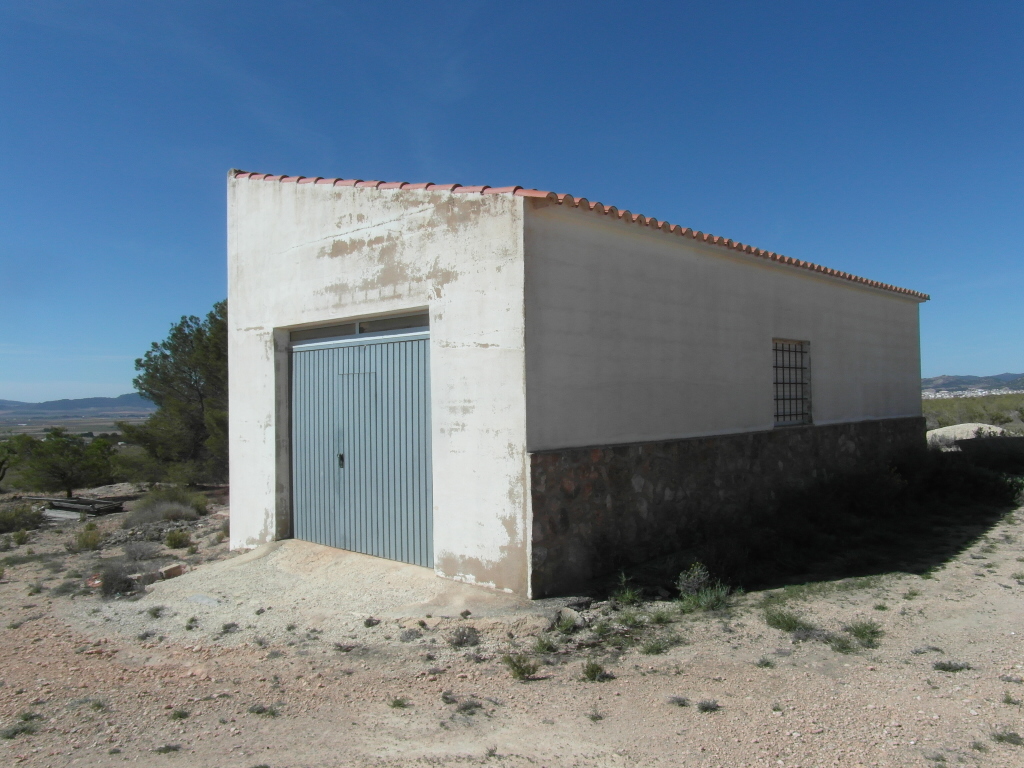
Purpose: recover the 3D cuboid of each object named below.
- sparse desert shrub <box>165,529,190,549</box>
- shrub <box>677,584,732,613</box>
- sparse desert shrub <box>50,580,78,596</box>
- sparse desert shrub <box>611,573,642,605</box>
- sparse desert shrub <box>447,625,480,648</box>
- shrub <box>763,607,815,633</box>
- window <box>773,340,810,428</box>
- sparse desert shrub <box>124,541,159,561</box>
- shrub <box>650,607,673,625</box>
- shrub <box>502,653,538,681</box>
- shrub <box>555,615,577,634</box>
[{"bbox_3d":[-4.538,2.078,9.631,0.353,0.242,0.315,-1,-1,0],"label":"sparse desert shrub"},{"bbox_3d":[1.426,1.566,5.266,0.379,0.189,0.284,-1,-1,15],"label":"shrub"},{"bbox_3d":[-4.333,1.968,6.874,0.271,0.124,0.242,-1,-1,0],"label":"sparse desert shrub"},{"bbox_3d":[0.879,1.559,5.461,0.243,0.219,0.219,-1,-1,9],"label":"sparse desert shrub"},{"bbox_3d":[-0.320,1.615,4.576,0.206,0.127,0.183,-1,-1,0],"label":"sparse desert shrub"},{"bbox_3d":[1.855,1.566,4.767,0.349,0.139,0.275,-1,-1,0],"label":"shrub"},{"bbox_3d":[3.369,-0.009,8.660,1.046,1.036,0.140,0,-1,-44],"label":"window"},{"bbox_3d":[-4.619,2.058,8.850,0.424,0.213,0.377,-1,-1,0],"label":"sparse desert shrub"},{"bbox_3d":[1.044,1.607,4.961,0.152,0.105,0.137,-1,-1,12],"label":"shrub"},{"bbox_3d":[0.048,1.603,4.064,0.206,0.131,0.183,-1,-1,0],"label":"shrub"},{"bbox_3d":[0.361,1.617,4.802,0.149,0.114,0.133,-1,-1,0],"label":"shrub"}]

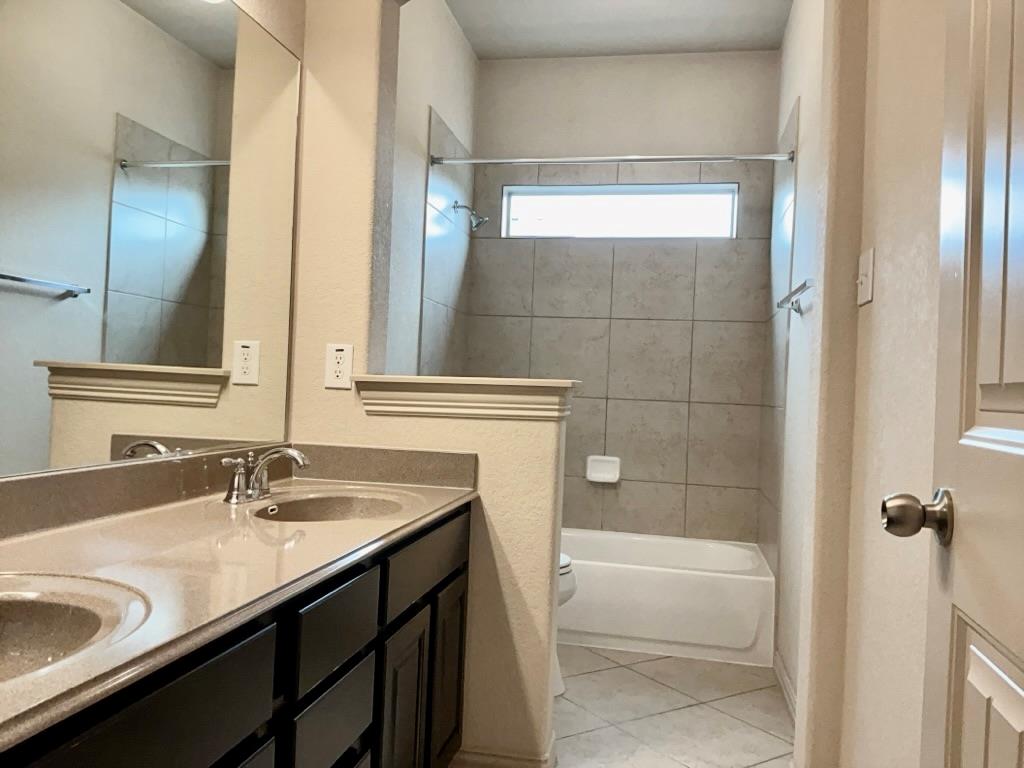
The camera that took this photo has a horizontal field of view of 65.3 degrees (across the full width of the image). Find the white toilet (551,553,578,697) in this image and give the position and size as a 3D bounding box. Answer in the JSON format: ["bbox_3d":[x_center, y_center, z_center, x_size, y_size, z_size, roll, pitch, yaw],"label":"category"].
[{"bbox_3d":[-0.139,0.705,2.902,0.750,0.755,0.450,2,0,11],"label":"white toilet"}]

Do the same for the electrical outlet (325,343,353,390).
[{"bbox_3d":[-0.492,-0.048,2.263,0.080,0.126,0.010,2,0,11],"label":"electrical outlet"}]

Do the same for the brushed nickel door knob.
[{"bbox_3d":[0.482,0.157,0.953,0.070,0.067,0.067,2,0,13],"label":"brushed nickel door knob"}]

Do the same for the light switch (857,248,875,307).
[{"bbox_3d":[0.855,-0.255,1.937,0.014,0.124,0.125,2,0,11],"label":"light switch"}]

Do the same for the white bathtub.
[{"bbox_3d":[0.381,0.931,3.719,1.524,0.360,0.750,2,0,11],"label":"white bathtub"}]

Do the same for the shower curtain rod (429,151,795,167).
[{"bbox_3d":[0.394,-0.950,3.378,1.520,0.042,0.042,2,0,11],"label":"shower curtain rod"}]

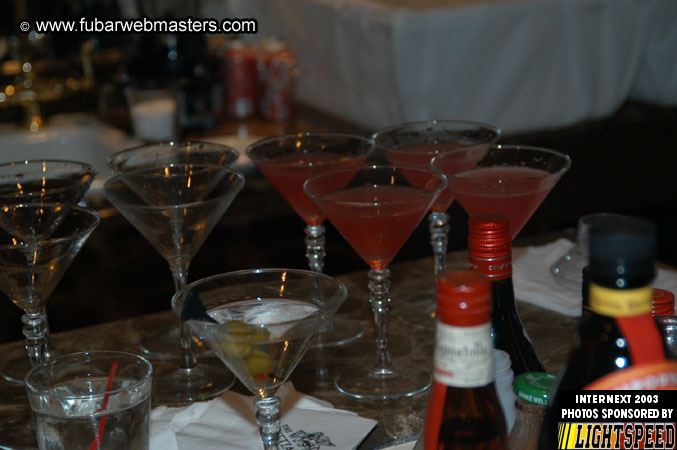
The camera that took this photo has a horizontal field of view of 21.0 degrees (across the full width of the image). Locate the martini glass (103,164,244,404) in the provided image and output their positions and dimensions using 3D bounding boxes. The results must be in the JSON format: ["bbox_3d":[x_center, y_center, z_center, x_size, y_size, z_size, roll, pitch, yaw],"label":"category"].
[{"bbox_3d":[-0.134,0.052,1.549,0.118,0.174,0.118,-2,16,0],"label":"martini glass"}]

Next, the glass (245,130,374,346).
[{"bbox_3d":[-0.022,0.015,1.661,0.118,0.174,0.118,-2,16,0],"label":"glass"}]

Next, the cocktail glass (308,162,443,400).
[{"bbox_3d":[0.034,0.050,1.534,0.118,0.174,0.118,-2,16,0],"label":"cocktail glass"}]

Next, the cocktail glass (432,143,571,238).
[{"bbox_3d":[0.142,0.031,1.584,0.118,0.174,0.118,-2,16,0],"label":"cocktail glass"}]

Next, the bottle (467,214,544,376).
[{"bbox_3d":[0.098,0.118,1.157,0.075,0.253,0.075,-2,16,0],"label":"bottle"}]

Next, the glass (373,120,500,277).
[{"bbox_3d":[0.092,0.002,1.689,0.118,0.174,0.118,-2,16,0],"label":"glass"}]

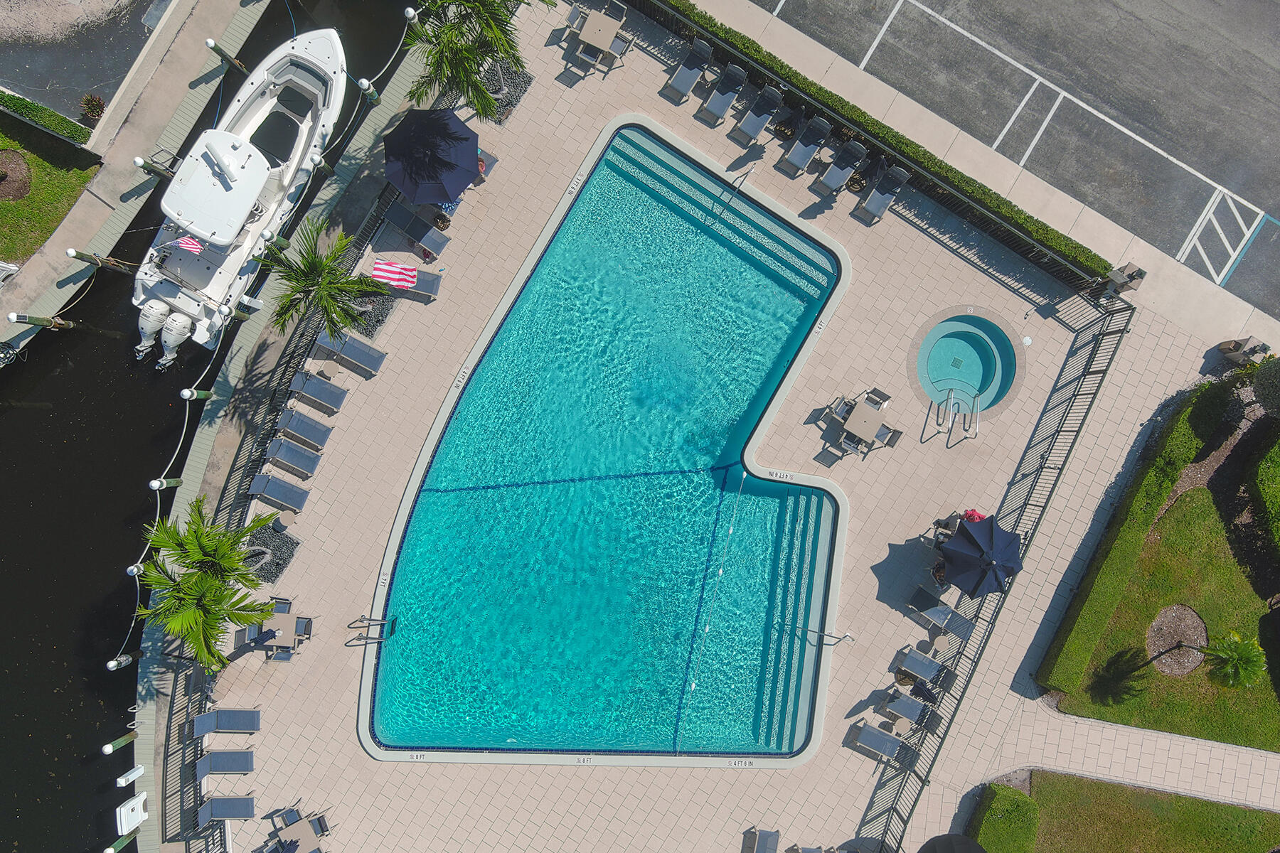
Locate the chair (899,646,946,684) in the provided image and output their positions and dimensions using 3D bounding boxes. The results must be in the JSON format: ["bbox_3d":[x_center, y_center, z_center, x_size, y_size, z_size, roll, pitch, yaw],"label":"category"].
[{"bbox_3d":[8.249,6.995,29.555,1.420,0.960,0.670,28,90,0],"label":"chair"}]

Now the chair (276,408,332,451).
[{"bbox_3d":[-9.505,0.022,29.257,1.362,1.150,0.670,26,89,1],"label":"chair"}]

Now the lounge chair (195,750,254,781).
[{"bbox_3d":[-11.490,9.392,28.711,1.380,1.070,0.660,0,90,0],"label":"lounge chair"}]

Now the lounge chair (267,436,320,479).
[{"bbox_3d":[-9.890,0.858,29.552,1.400,0.960,0.670,23,90,0],"label":"lounge chair"}]

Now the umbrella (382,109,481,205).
[{"bbox_3d":[-5.632,-7.331,28.658,2.700,2.600,2.700,0,90,0],"label":"umbrella"}]

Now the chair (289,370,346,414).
[{"bbox_3d":[-8.931,-1.020,28.827,1.380,1.040,0.660,24,89,0],"label":"chair"}]

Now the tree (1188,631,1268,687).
[{"bbox_3d":[15.521,6.082,27.962,1.550,3.000,1.550,0,90,0],"label":"tree"}]

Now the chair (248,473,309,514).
[{"bbox_3d":[-10.264,1.877,29.540,1.450,1.000,0.670,24,90,0],"label":"chair"}]

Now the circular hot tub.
[{"bbox_3d":[9.456,-1.794,30.231,2.860,0.850,2.860,0,89,0],"label":"circular hot tub"}]

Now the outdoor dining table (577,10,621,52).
[{"bbox_3d":[-1.118,-11.216,29.557,0.930,0.720,0.930,24,90,0],"label":"outdoor dining table"}]

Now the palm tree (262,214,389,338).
[{"bbox_3d":[-7.492,-3.469,26.840,3.007,6.100,2.967,0,89,0],"label":"palm tree"}]

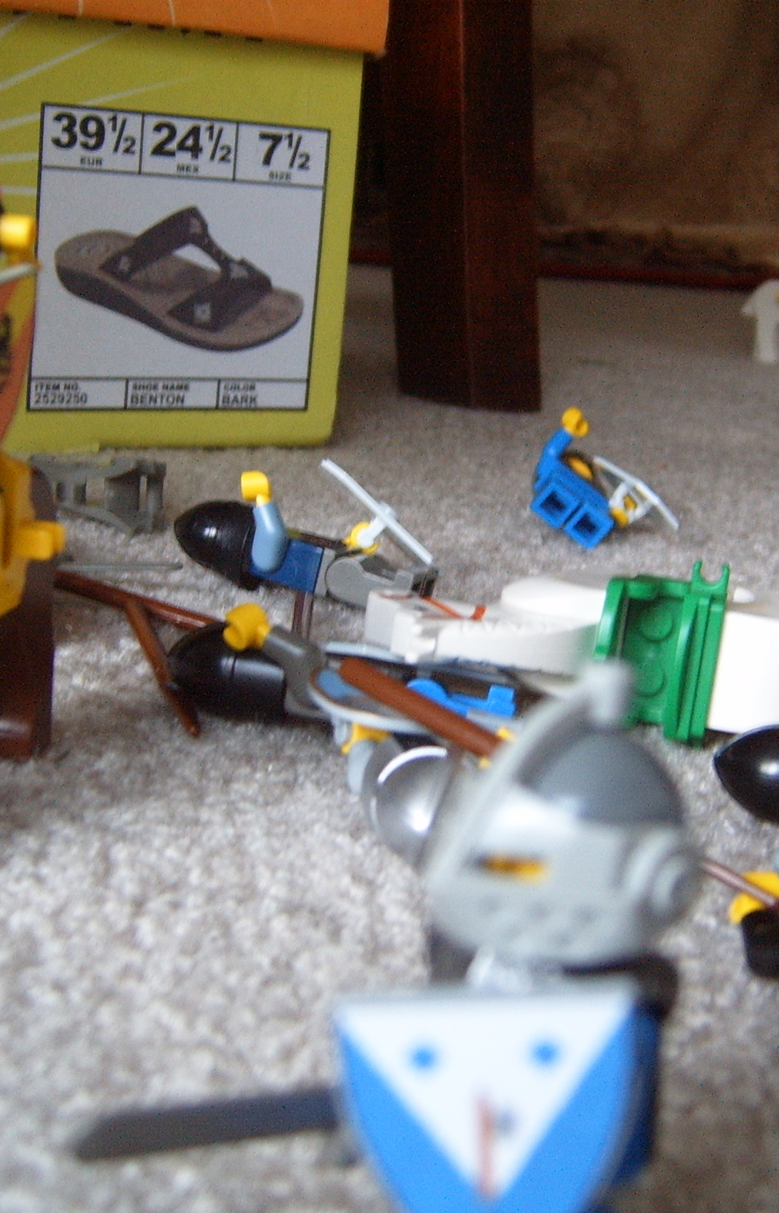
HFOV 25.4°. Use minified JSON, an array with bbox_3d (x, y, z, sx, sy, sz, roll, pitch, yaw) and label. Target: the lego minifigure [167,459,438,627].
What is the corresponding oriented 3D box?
[{"bbox_3d":[-0.014,-0.012,0.295,0.043,0.023,0.022,17,5,12],"label":"lego minifigure"}]

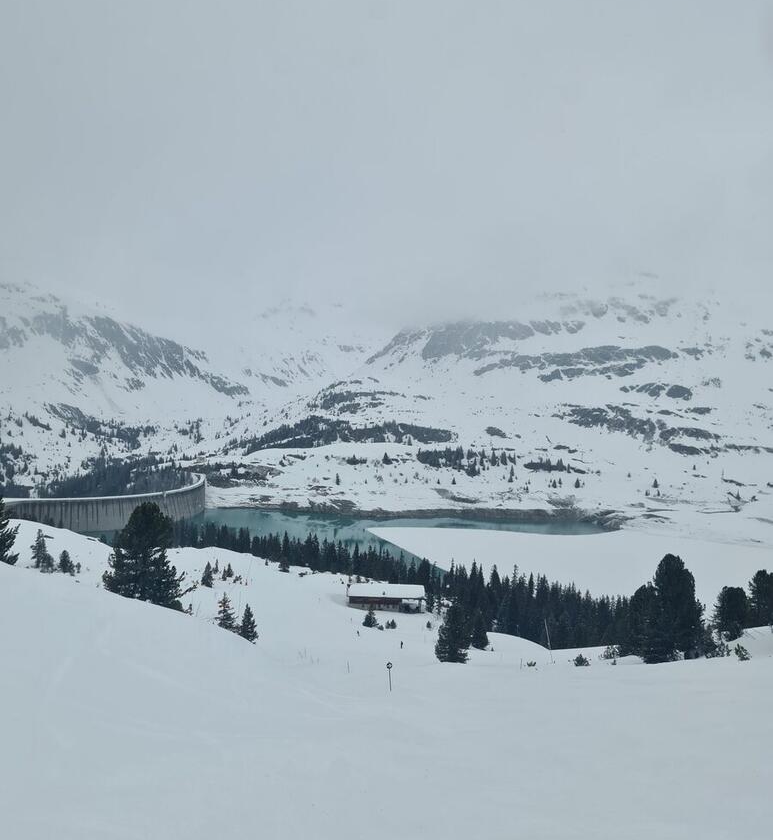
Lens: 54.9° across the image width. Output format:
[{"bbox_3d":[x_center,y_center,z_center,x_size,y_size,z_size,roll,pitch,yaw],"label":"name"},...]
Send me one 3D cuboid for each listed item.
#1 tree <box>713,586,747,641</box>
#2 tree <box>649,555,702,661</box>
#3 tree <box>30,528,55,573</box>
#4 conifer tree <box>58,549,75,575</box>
[{"bbox_3d":[48.548,27.308,105.000,5.080,7.820,5.080,0,2,0],"label":"tree"},{"bbox_3d":[35.860,23.062,92.000,6.430,12.980,6.430,0,2,0],"label":"tree"},{"bbox_3d":[-47.161,18.028,102.000,3.290,5.970,3.290,0,2,0],"label":"tree"},{"bbox_3d":[-43.871,19.536,102.000,2.190,3.530,2.190,0,2,0],"label":"conifer tree"}]

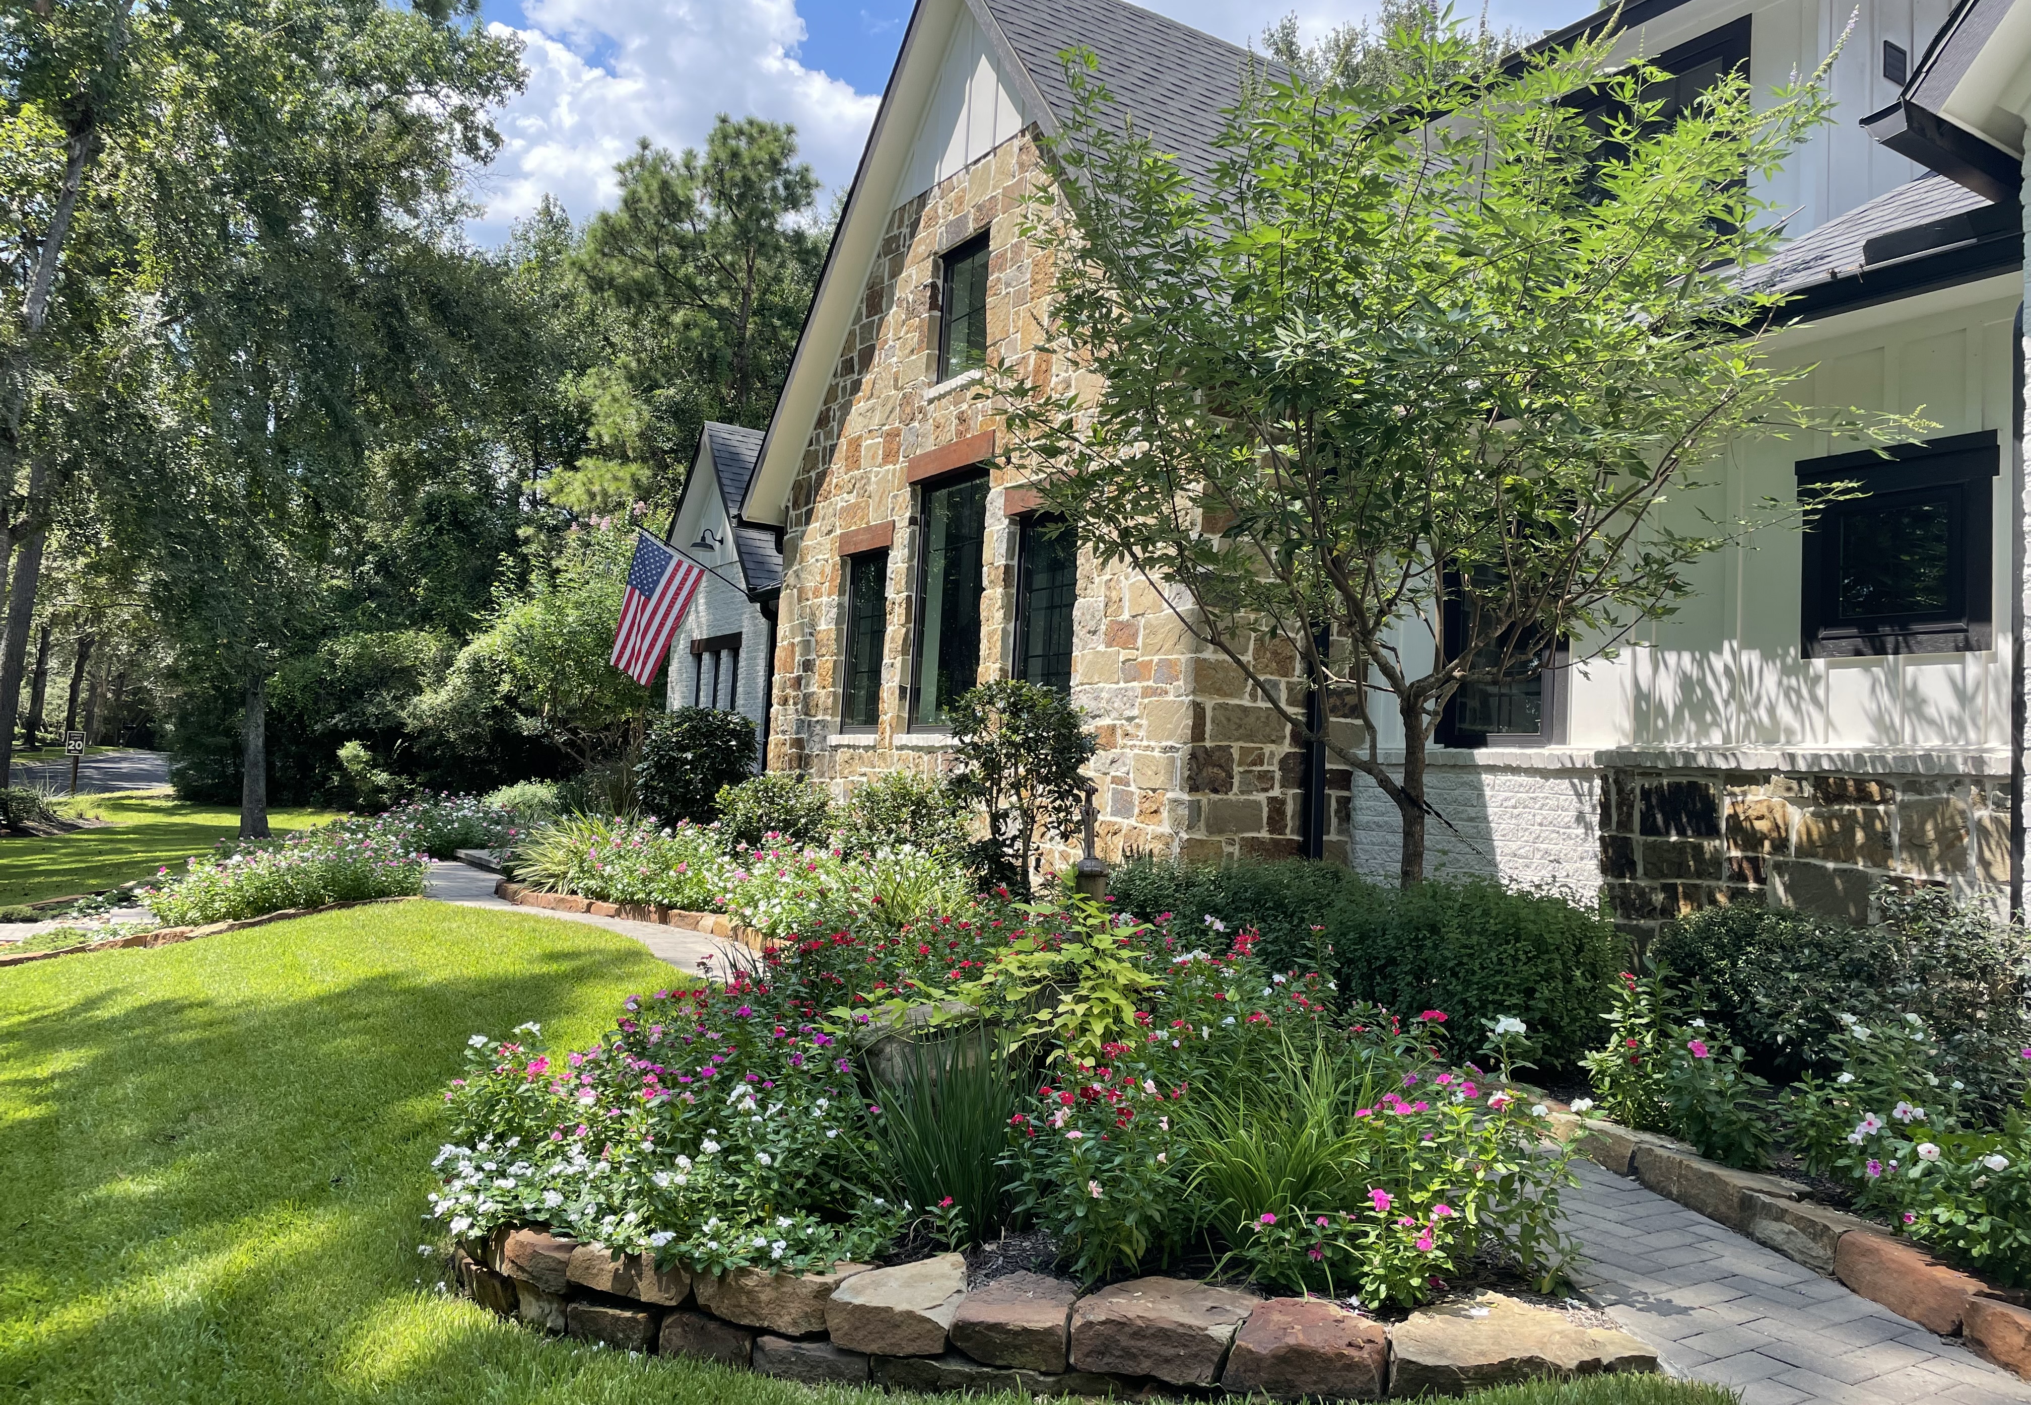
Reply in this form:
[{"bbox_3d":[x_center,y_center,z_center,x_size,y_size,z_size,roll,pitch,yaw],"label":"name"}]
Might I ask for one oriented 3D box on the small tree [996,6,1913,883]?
[{"bbox_3d":[1.841,-0.806,6.400,3.750,4.224,3.300,3,-4,0],"label":"small tree"}]

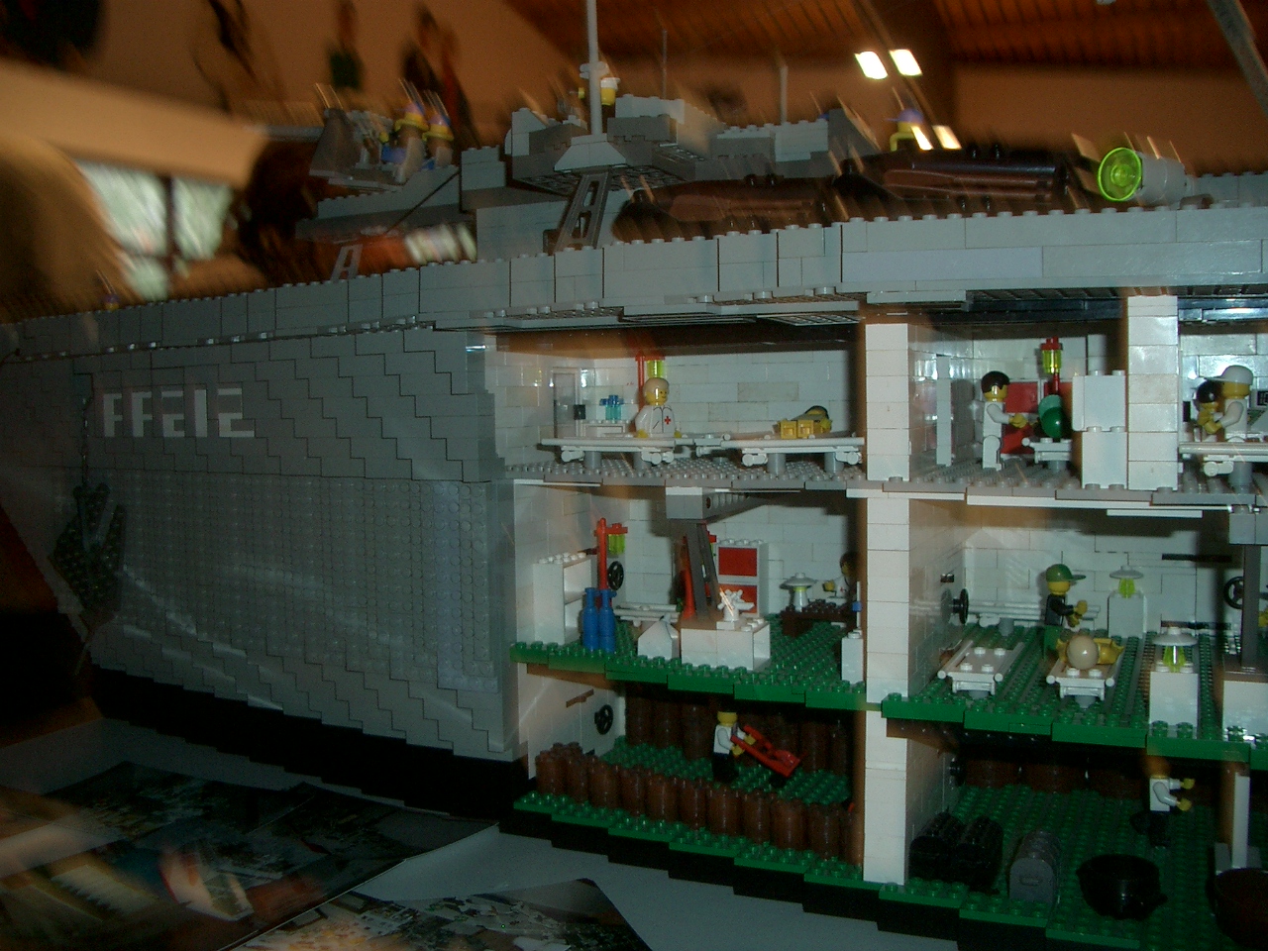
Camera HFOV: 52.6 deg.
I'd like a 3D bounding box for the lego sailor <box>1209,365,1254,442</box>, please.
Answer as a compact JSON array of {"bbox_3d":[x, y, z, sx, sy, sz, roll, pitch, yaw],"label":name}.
[{"bbox_3d":[0.215,-0.019,0.462,0.017,0.040,0.022,1,4,24],"label":"lego sailor"}]

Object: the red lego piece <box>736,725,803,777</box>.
[{"bbox_3d":[0.062,0.129,0.598,0.031,0.009,0.017,28,15,20],"label":"red lego piece"}]

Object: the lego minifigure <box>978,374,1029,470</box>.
[{"bbox_3d":[0.156,-0.023,0.540,0.018,0.041,0.022,1,4,24],"label":"lego minifigure"}]

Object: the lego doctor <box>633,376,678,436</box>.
[{"bbox_3d":[0.010,-0.025,0.586,0.013,0.040,0.022,3,5,44],"label":"lego doctor"}]

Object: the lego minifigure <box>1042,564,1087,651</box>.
[{"bbox_3d":[0.182,0.058,0.542,0.017,0.041,0.022,1,4,24],"label":"lego minifigure"}]

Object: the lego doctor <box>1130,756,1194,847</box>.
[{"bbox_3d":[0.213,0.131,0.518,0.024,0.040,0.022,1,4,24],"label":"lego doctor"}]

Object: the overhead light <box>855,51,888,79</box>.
[{"bbox_3d":[1.666,-2.882,9.000,0.200,0.120,0.250,0,4,19],"label":"overhead light"}]

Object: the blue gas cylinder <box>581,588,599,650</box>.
[{"bbox_3d":[-0.020,0.064,0.572,0.007,0.028,0.007,-1,4,0],"label":"blue gas cylinder"}]

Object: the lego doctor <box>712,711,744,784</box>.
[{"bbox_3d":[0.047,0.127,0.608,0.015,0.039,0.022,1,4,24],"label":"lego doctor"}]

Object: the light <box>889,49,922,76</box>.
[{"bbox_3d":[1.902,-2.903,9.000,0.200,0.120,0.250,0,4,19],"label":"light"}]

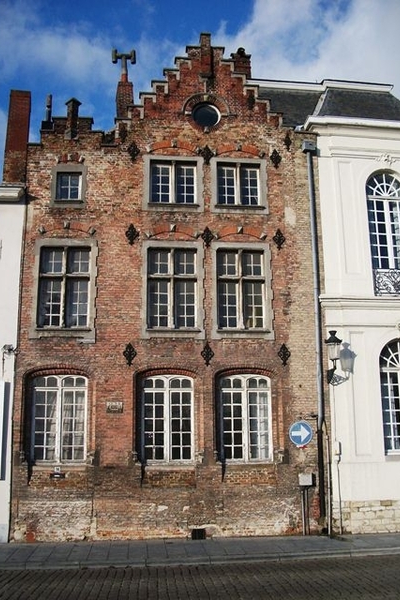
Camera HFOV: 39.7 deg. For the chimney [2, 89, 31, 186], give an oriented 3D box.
[{"bbox_3d":[-4.745,-4.159,14.507,0.490,2.571,0.450,1,-11,-7],"label":"chimney"}]

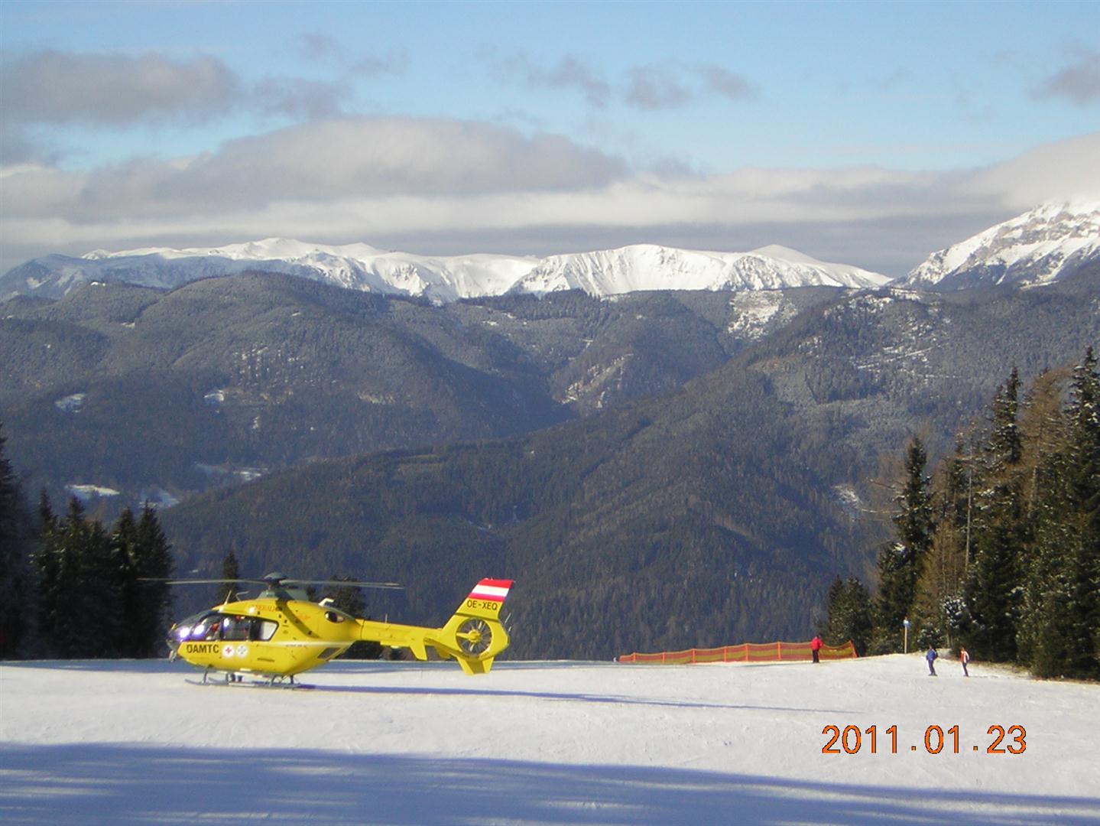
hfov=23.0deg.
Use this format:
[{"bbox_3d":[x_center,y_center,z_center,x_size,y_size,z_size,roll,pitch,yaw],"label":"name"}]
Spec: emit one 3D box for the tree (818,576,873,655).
[{"bbox_3d":[21.197,14.682,194.000,4.000,6.000,4.000,0,1,0],"label":"tree"}]

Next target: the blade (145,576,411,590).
[{"bbox_3d":[-8.037,4.917,78.100,7.800,0.400,7.300,1,-5,0],"label":"blade"}]

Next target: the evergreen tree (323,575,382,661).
[{"bbox_3d":[-12.356,12.865,170.000,3.700,5.500,3.700,0,1,0],"label":"evergreen tree"}]

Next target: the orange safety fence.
[{"bbox_3d":[12.591,16.088,182.000,16.300,1.500,0.500,0,1,6],"label":"orange safety fence"}]

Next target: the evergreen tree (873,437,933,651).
[{"bbox_3d":[25.101,9.402,192.000,4.400,15.500,4.400,0,1,0],"label":"evergreen tree"}]

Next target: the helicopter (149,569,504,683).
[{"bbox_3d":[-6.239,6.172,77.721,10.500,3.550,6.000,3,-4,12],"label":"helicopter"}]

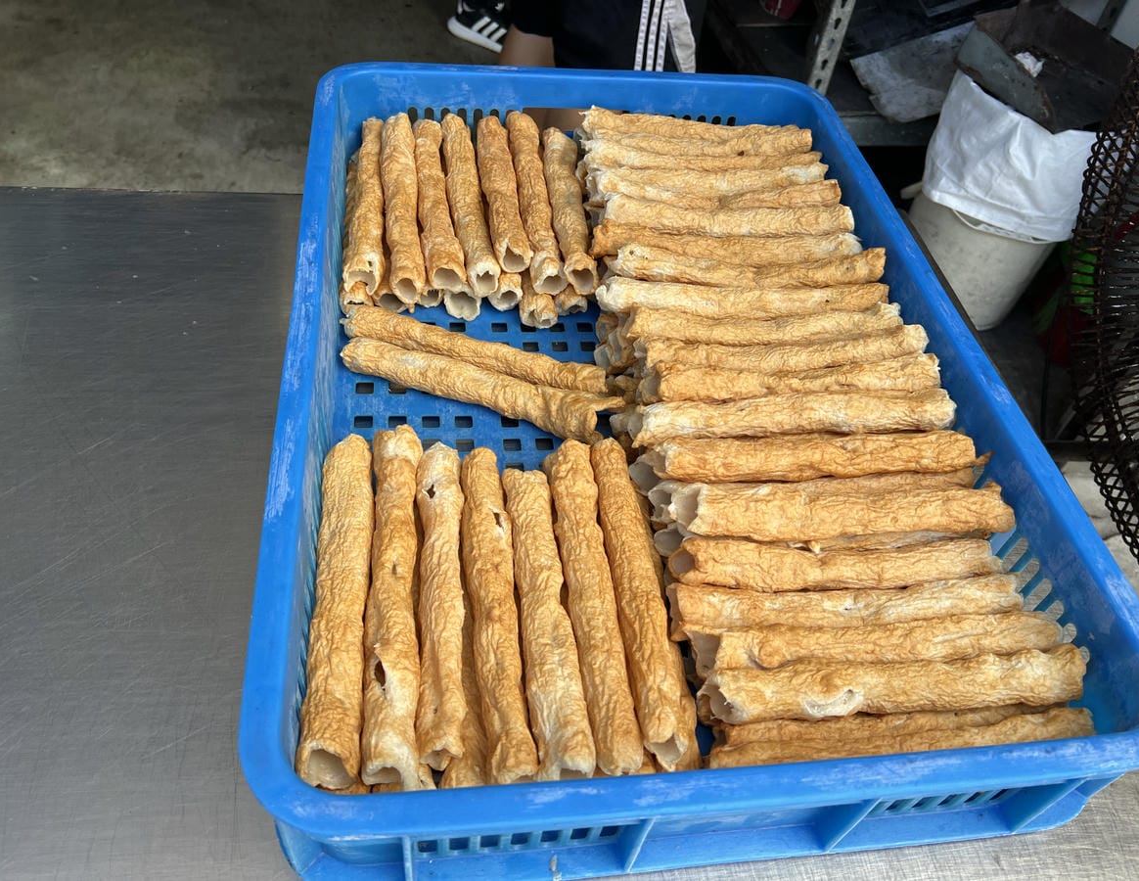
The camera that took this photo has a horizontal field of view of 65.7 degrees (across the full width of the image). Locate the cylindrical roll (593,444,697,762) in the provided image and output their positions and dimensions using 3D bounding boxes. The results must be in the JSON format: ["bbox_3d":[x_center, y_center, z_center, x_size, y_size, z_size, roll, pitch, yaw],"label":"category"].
[{"bbox_3d":[0.038,0.081,0.493,0.027,0.027,0.198,0,48,-9],"label":"cylindrical roll"}]

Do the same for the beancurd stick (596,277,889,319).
[{"bbox_3d":[0.131,-0.107,0.662,0.222,0.026,0.027,-2,49,-9],"label":"beancurd stick"}]

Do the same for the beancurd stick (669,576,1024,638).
[{"bbox_3d":[0.157,0.090,0.493,0.204,0.025,0.025,-2,50,-9],"label":"beancurd stick"}]

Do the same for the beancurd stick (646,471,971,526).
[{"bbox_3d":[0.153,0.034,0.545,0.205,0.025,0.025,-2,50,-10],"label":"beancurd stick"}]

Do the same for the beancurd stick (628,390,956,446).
[{"bbox_3d":[0.147,-0.014,0.573,0.212,0.028,0.029,-1,48,-10],"label":"beancurd stick"}]

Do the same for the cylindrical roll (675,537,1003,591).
[{"bbox_3d":[0.157,0.073,0.519,0.194,0.027,0.027,1,48,-8],"label":"cylindrical roll"}]

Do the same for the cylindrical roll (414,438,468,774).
[{"bbox_3d":[-0.072,0.083,0.492,0.028,0.028,0.192,0,50,-8],"label":"cylindrical roll"}]

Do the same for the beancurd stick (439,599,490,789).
[{"bbox_3d":[-0.065,0.095,0.526,0.027,0.027,0.201,-1,50,-9],"label":"beancurd stick"}]

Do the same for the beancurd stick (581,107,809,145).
[{"bbox_3d":[0.118,-0.294,0.826,0.210,0.025,0.026,2,49,-6],"label":"beancurd stick"}]

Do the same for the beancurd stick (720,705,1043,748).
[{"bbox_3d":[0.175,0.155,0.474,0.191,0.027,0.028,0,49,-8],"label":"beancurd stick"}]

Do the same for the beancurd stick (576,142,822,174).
[{"bbox_3d":[0.118,-0.249,0.778,0.213,0.026,0.026,0,50,-8],"label":"beancurd stick"}]

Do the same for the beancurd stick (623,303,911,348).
[{"bbox_3d":[0.141,-0.083,0.638,0.205,0.026,0.026,-4,50,-11],"label":"beancurd stick"}]

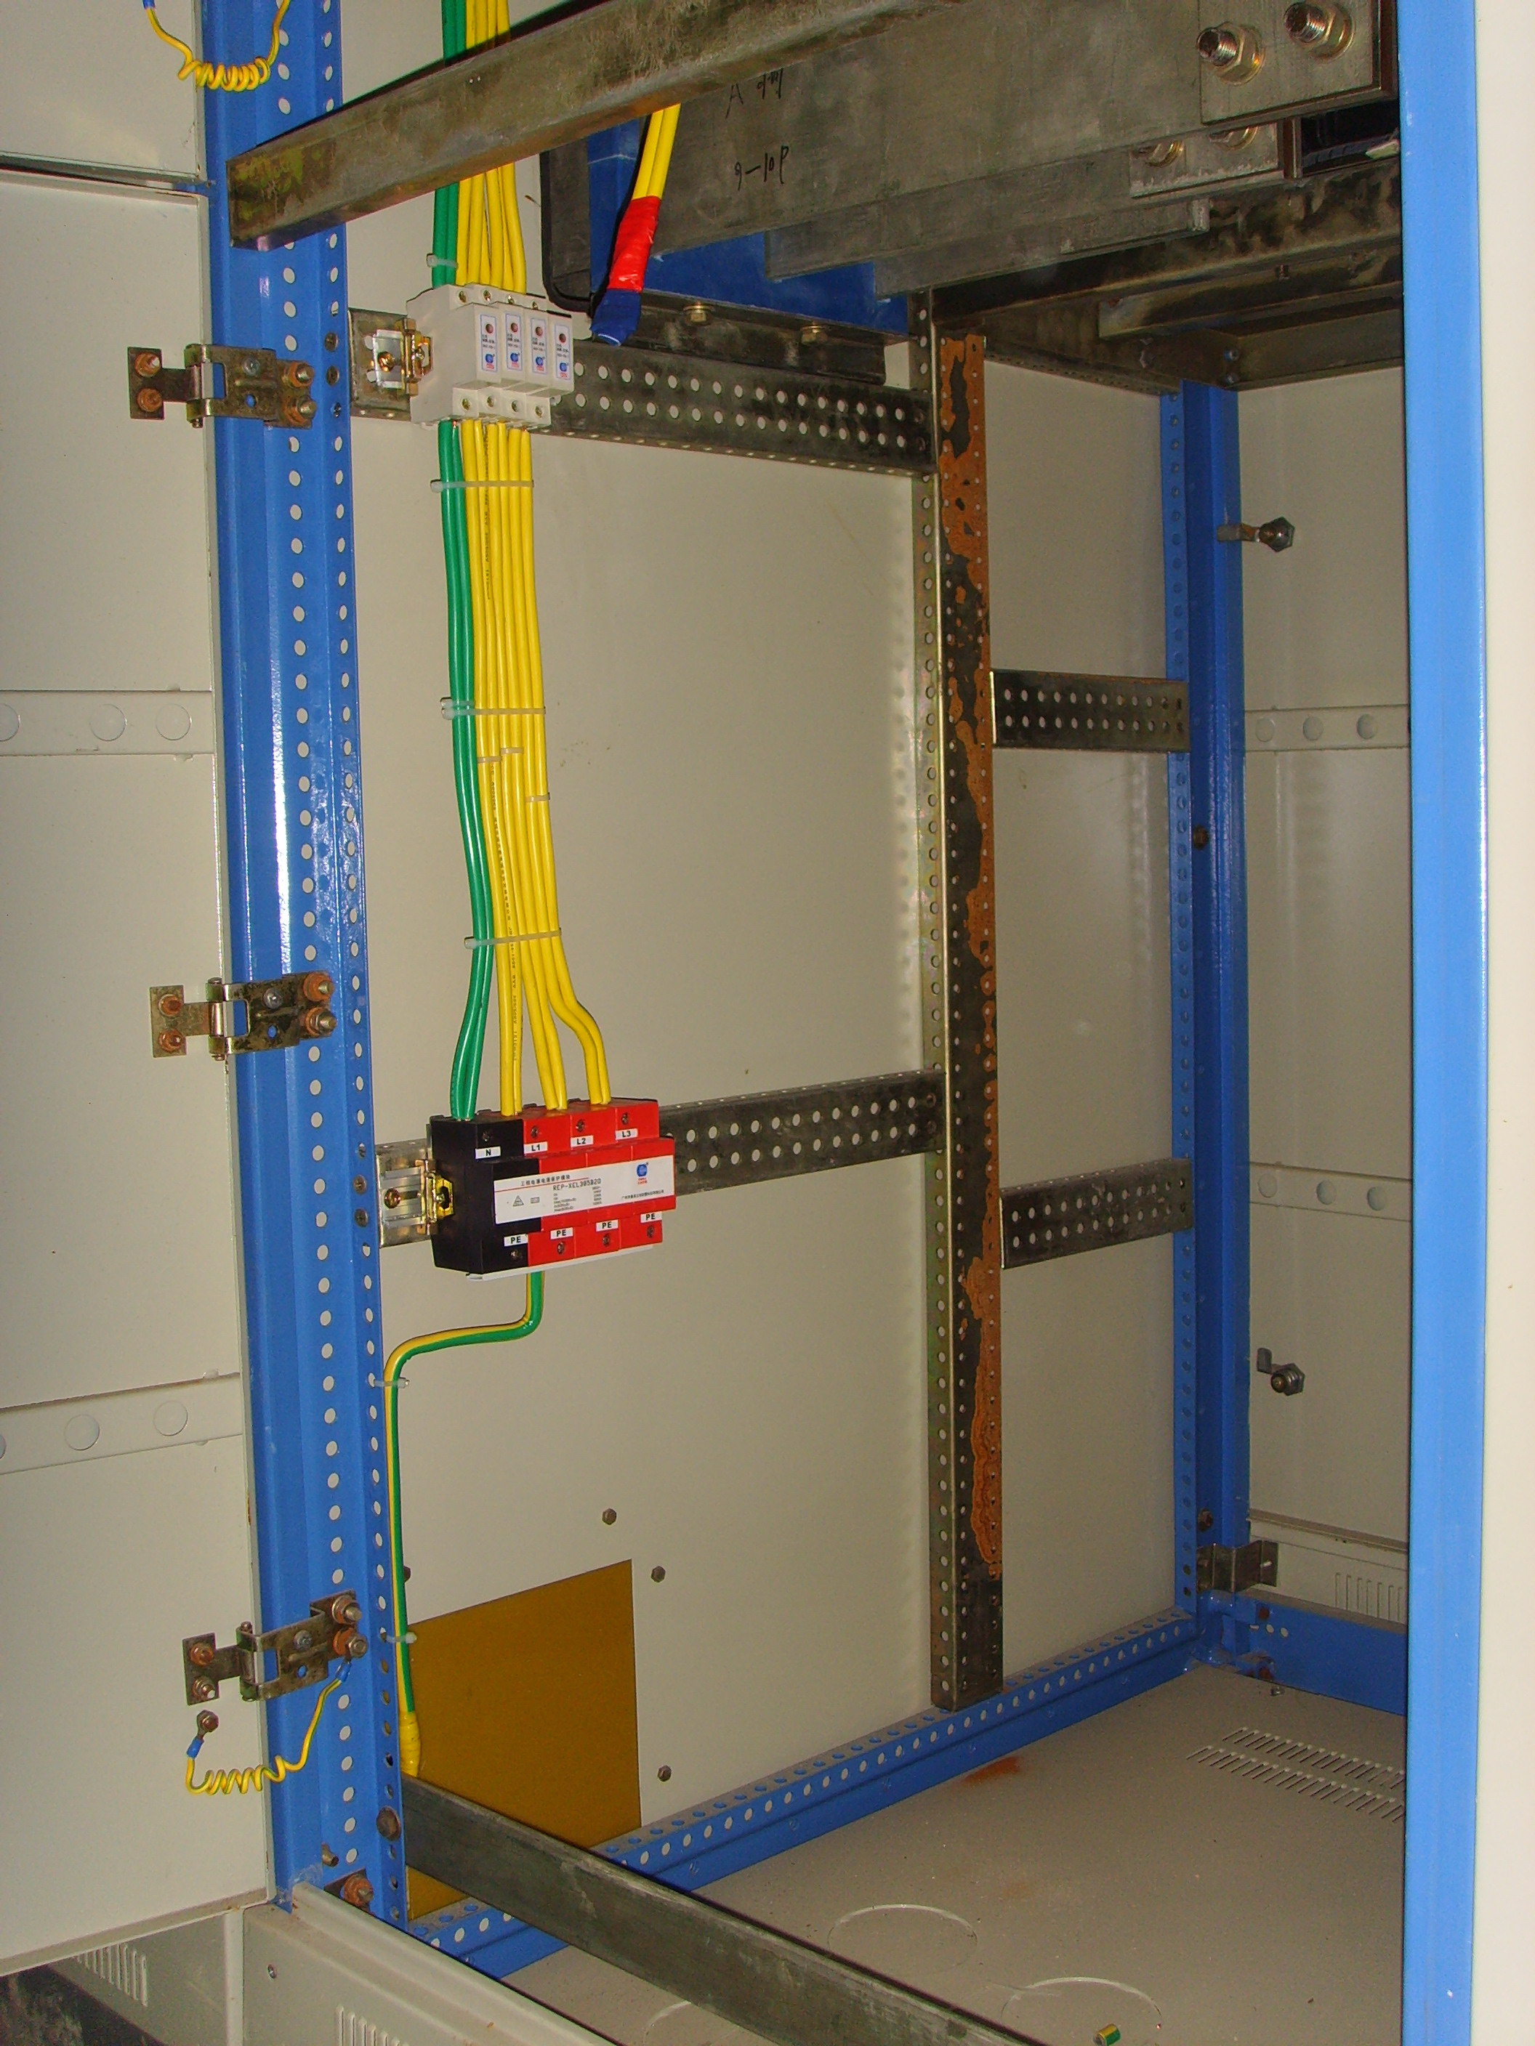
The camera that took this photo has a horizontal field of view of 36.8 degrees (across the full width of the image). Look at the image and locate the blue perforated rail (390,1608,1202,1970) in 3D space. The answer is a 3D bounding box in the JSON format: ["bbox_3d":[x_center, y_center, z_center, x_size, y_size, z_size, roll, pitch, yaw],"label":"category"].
[{"bbox_3d":[0.065,0.569,1.733,0.863,0.053,0.032,-5,6,-44],"label":"blue perforated rail"}]

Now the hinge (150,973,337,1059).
[{"bbox_3d":[-0.296,-0.004,1.325,0.119,0.047,0.029,-6,7,-43],"label":"hinge"}]

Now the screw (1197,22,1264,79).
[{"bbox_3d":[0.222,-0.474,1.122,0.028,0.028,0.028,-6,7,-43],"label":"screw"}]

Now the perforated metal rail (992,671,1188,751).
[{"bbox_3d":[0.253,-0.249,1.852,0.253,0.060,0.026,-6,7,-43],"label":"perforated metal rail"}]

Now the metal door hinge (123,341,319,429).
[{"bbox_3d":[-0.303,-0.358,1.300,0.115,0.045,0.030,-5,5,-40],"label":"metal door hinge"}]

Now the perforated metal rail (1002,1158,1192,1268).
[{"bbox_3d":[0.262,0.154,1.887,0.252,0.060,0.025,-6,7,-43],"label":"perforated metal rail"}]

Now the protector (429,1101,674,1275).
[{"bbox_3d":[-0.131,0.100,1.435,0.144,0.092,0.064,-6,7,-43],"label":"protector"}]

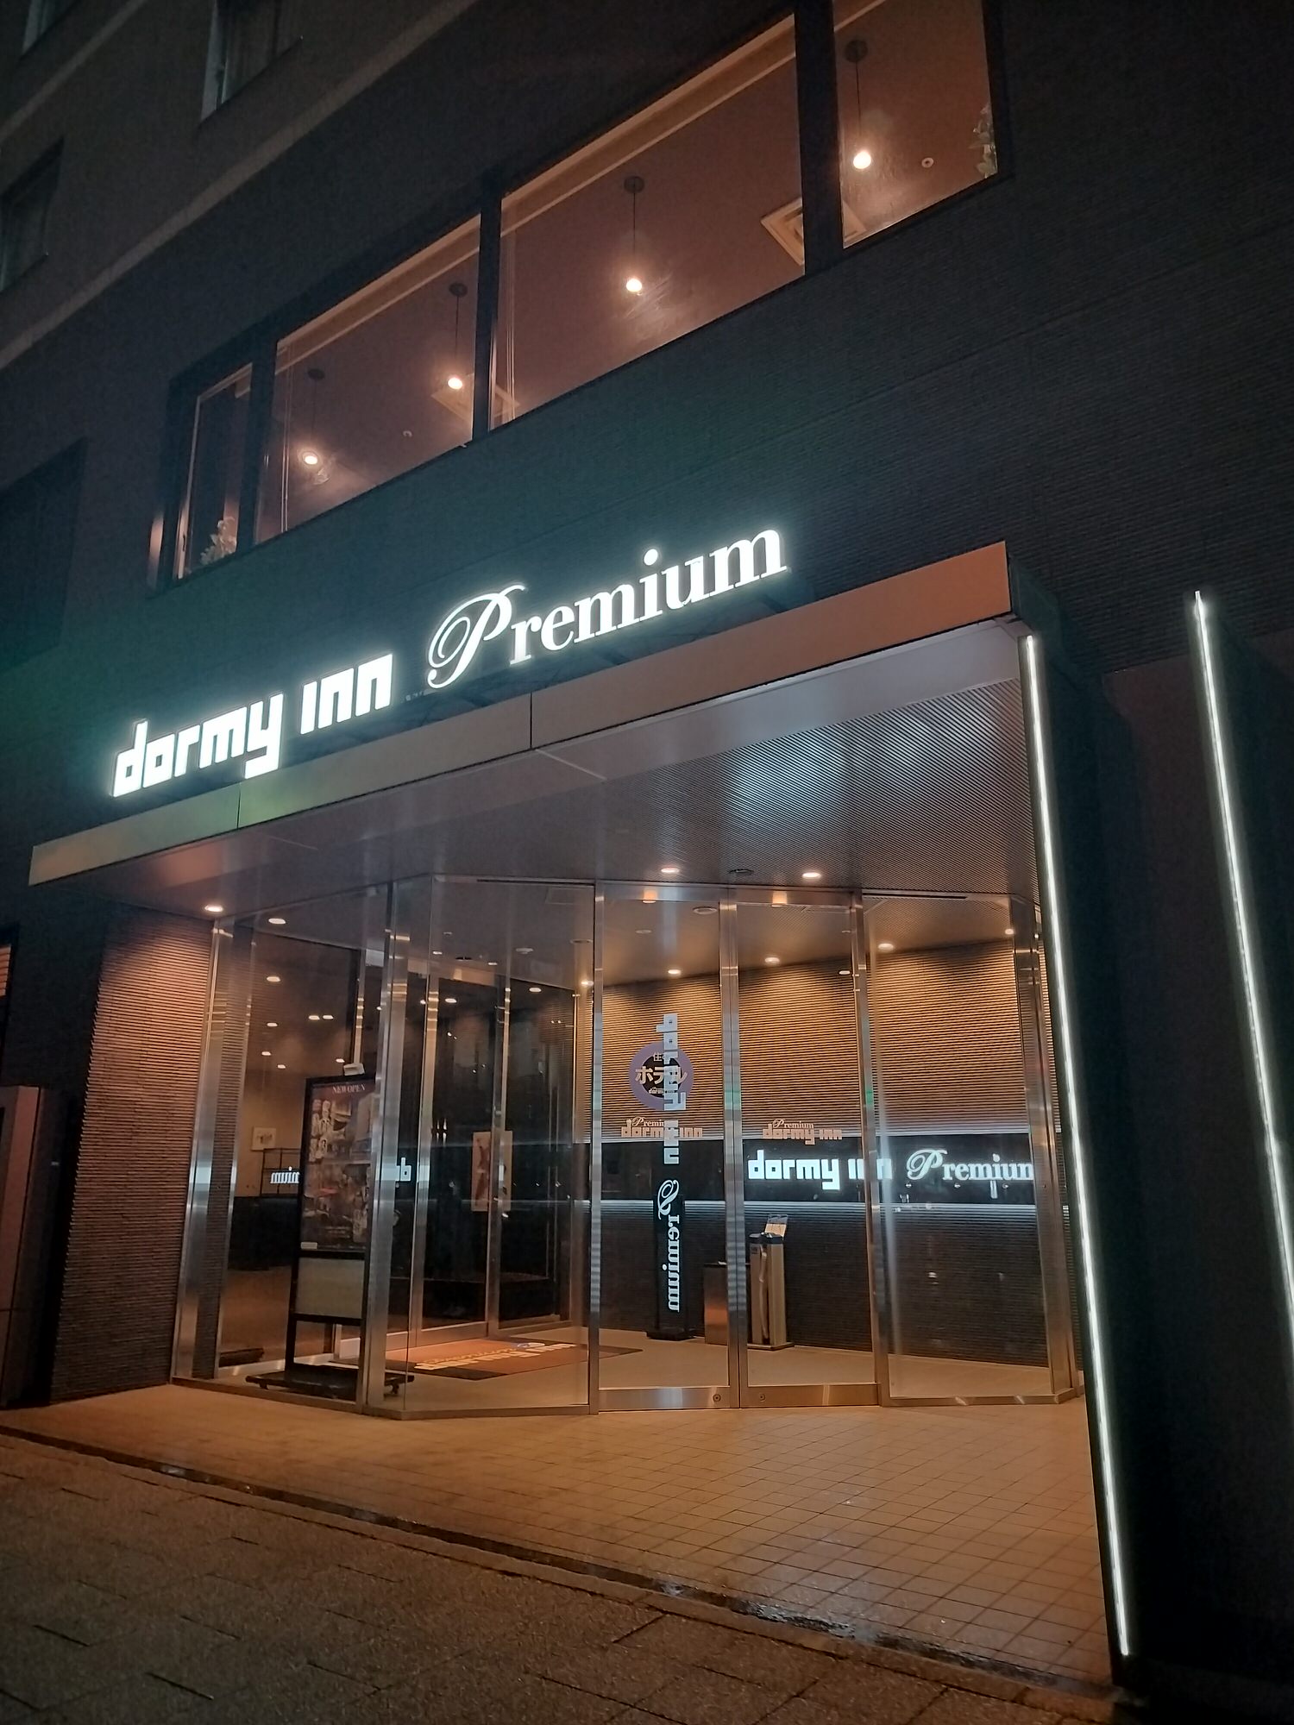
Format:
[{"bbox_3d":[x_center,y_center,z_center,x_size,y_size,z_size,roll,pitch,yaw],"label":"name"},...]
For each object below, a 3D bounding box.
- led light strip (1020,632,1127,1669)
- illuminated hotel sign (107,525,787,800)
[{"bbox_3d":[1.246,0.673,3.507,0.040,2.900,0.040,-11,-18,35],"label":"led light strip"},{"bbox_3d":[-1.296,-0.867,5.793,4.540,0.580,0.090,-11,-18,35],"label":"illuminated hotel sign"}]

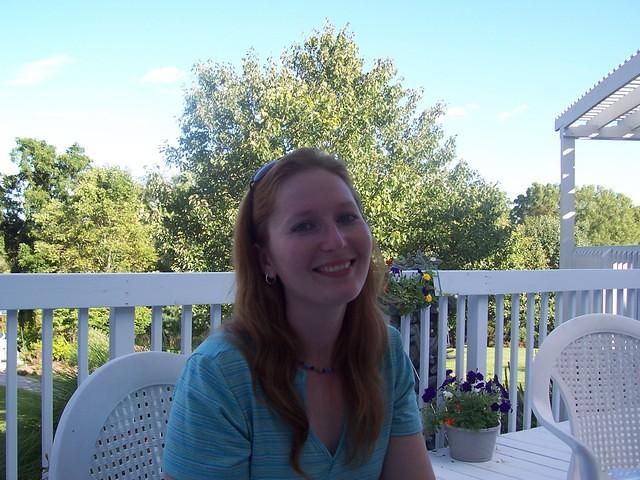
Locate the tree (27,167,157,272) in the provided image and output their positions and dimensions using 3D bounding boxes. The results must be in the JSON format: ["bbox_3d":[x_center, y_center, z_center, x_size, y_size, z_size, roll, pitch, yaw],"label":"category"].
[{"bbox_3d":[-7.000,0.300,21.000,4.100,5.100,3.900,0,-2,0],"label":"tree"}]

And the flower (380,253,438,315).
[{"bbox_3d":[0.455,0.234,3.600,0.350,0.350,0.320,0,-2,0],"label":"flower"}]

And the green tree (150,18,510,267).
[{"bbox_3d":[0.220,-1.200,16.000,8.400,7.600,7.600,0,-2,0],"label":"green tree"}]

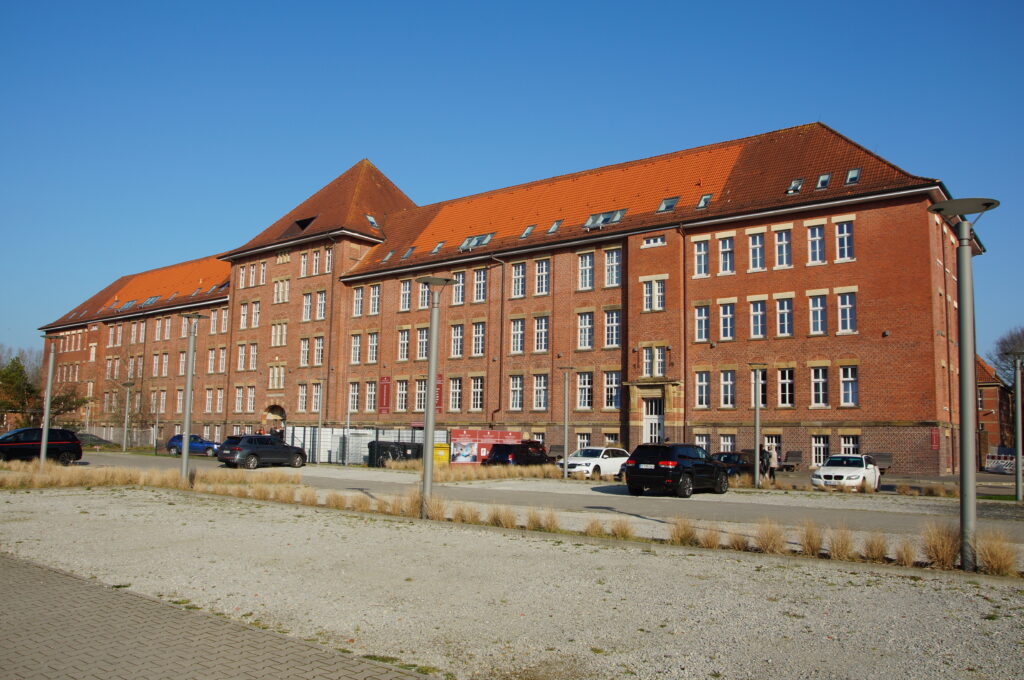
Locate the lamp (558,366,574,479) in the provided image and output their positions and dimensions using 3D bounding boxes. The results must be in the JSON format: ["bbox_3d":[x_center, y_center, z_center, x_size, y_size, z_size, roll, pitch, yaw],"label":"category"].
[{"bbox_3d":[2.579,3.874,36.100,0.870,5.100,0.870,1,-8,0],"label":"lamp"}]

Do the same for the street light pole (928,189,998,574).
[{"bbox_3d":[6.339,0.571,10.700,0.890,5.100,0.890,1,-8,0],"label":"street light pole"}]

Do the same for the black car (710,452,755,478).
[{"bbox_3d":[9.296,5.415,32.242,1.800,1.420,4.450,-4,-8,37],"label":"black car"}]

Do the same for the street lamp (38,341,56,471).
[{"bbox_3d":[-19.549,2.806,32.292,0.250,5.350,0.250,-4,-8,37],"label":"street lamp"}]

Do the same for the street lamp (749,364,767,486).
[{"bbox_3d":[10.047,3.489,31.300,0.870,5.100,0.870,1,-8,0],"label":"street lamp"}]

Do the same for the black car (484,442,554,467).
[{"bbox_3d":[0.347,6.334,41.000,1.870,1.680,4.600,-3,-9,30],"label":"black car"}]

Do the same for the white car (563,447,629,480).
[{"bbox_3d":[3.841,5.701,35.644,1.860,1.480,4.760,-3,-8,34],"label":"white car"}]

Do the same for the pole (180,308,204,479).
[{"bbox_3d":[-9.686,1.793,23.000,0.880,5.100,0.880,1,-8,0],"label":"pole"}]

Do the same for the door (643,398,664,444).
[{"bbox_3d":[10.460,6.151,56.500,1.650,3.600,0.150,-4,-10,37],"label":"door"}]

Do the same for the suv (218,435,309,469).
[{"bbox_3d":[-12.884,5.835,40.154,1.860,1.670,4.520,-4,-8,38],"label":"suv"}]

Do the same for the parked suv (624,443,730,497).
[{"bbox_3d":[5.933,4.514,26.974,1.950,1.770,4.820,-4,-8,38],"label":"parked suv"}]

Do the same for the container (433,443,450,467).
[{"bbox_3d":[-3.948,6.461,42.578,1.080,1.380,1.080,0,-7,10],"label":"container"}]

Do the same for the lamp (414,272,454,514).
[{"bbox_3d":[-1.909,1.297,18.052,1.040,5.650,1.040,1,-7,0],"label":"lamp"}]

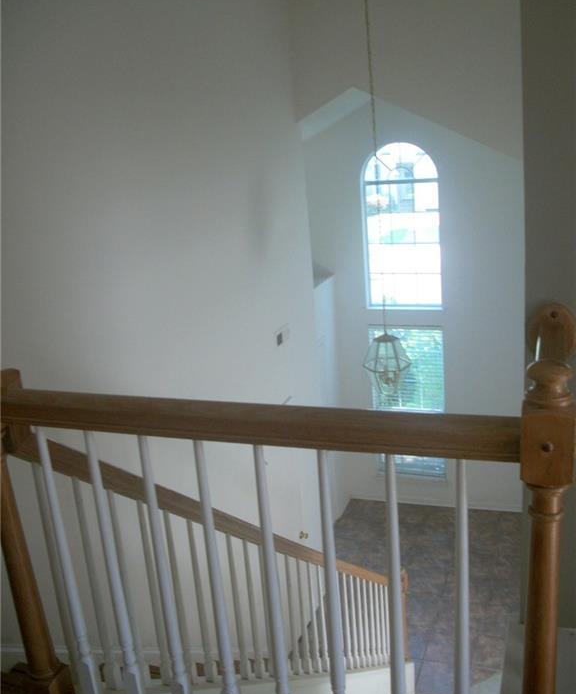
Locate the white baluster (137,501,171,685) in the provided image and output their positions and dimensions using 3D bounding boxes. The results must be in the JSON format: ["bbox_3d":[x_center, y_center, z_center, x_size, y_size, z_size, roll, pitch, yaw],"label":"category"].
[{"bbox_3d":[-0.394,0.741,2.100,0.032,0.646,0.032,3,19,22],"label":"white baluster"}]

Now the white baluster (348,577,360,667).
[{"bbox_3d":[0.383,1.593,4.096,0.032,0.646,0.032,3,19,22],"label":"white baluster"}]

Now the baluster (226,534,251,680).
[{"bbox_3d":[-0.186,0.970,2.633,0.032,0.646,0.032,3,19,22],"label":"baluster"}]

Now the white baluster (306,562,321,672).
[{"bbox_3d":[0.123,1.312,3.431,0.032,0.646,0.032,3,19,22],"label":"white baluster"}]

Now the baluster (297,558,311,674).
[{"bbox_3d":[0.072,1.257,3.298,0.032,0.646,0.032,3,19,22],"label":"baluster"}]

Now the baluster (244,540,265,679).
[{"bbox_3d":[-0.135,1.028,2.766,0.032,0.646,0.032,3,19,22],"label":"baluster"}]

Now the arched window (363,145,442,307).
[{"bbox_3d":[1.224,-1.277,7.582,0.817,1.769,0.100,1,18,19],"label":"arched window"}]

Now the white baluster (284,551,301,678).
[{"bbox_3d":[0.020,1.201,3.165,0.032,0.646,0.032,3,19,22],"label":"white baluster"}]

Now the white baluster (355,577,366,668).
[{"bbox_3d":[0.434,1.649,4.229,0.032,0.646,0.032,3,19,22],"label":"white baluster"}]

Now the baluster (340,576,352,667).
[{"bbox_3d":[0.331,1.537,3.963,0.032,0.646,0.032,3,19,22],"label":"baluster"}]

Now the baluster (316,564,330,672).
[{"bbox_3d":[0.174,1.369,3.564,0.032,0.646,0.032,3,19,22],"label":"baluster"}]

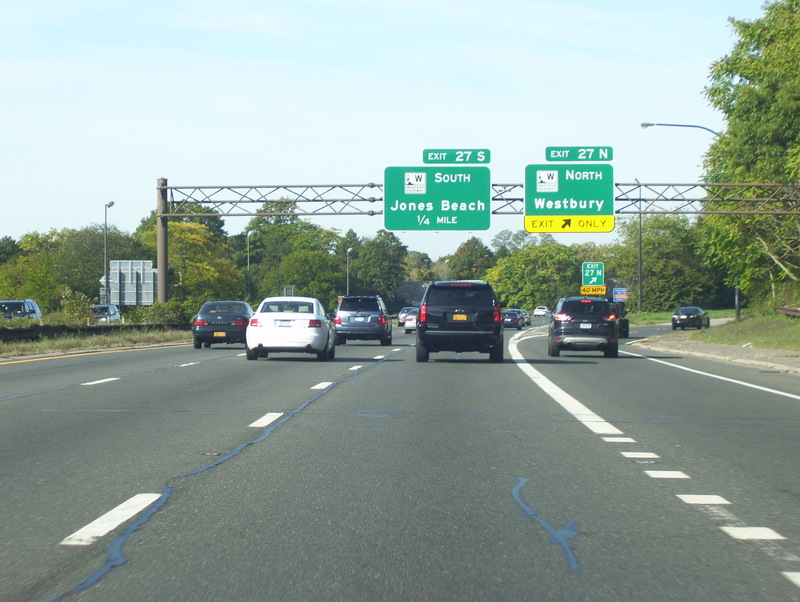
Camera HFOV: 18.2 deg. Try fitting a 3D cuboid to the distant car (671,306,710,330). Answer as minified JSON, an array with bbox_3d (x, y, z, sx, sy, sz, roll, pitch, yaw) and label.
[{"bbox_3d":[17.800,1.050,153.500,1.810,1.450,4.700,0,0,17],"label":"distant car"}]

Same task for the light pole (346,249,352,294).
[{"bbox_3d":[-6.277,-1.954,315.000,0.700,9.200,0.400,0,0,0],"label":"light pole"}]

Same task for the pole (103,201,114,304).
[{"bbox_3d":[-21.120,-2.622,182.000,0.700,9.200,0.400,0,0,0],"label":"pole"}]

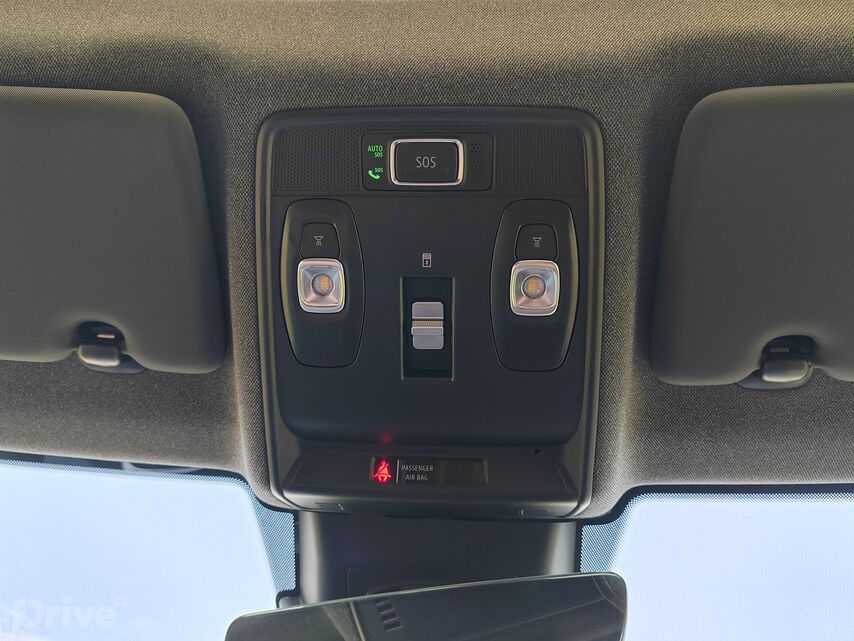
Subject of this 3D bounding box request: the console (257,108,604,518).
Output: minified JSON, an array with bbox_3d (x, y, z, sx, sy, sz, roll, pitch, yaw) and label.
[{"bbox_3d":[0.002,-0.004,0.370,0.190,0.045,0.225,0,-87,0],"label":"console"}]

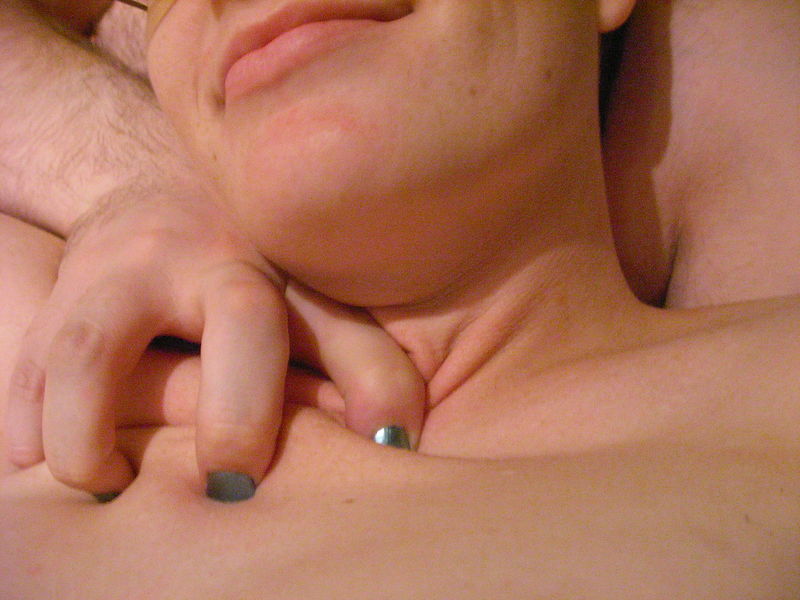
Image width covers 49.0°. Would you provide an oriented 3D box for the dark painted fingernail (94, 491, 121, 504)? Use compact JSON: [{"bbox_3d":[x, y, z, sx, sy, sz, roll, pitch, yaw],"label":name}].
[{"bbox_3d":[-0.075,0.051,0.225,0.011,0.009,0.003,-6,43,10],"label":"dark painted fingernail"}]

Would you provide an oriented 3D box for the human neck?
[{"bbox_3d":[0.030,0.002,0.275,0.105,0.080,0.100,-12,-7,21],"label":"human neck"}]

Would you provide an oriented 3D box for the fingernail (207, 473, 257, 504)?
[{"bbox_3d":[-0.043,0.048,0.222,0.013,0.011,0.003,0,41,0],"label":"fingernail"}]

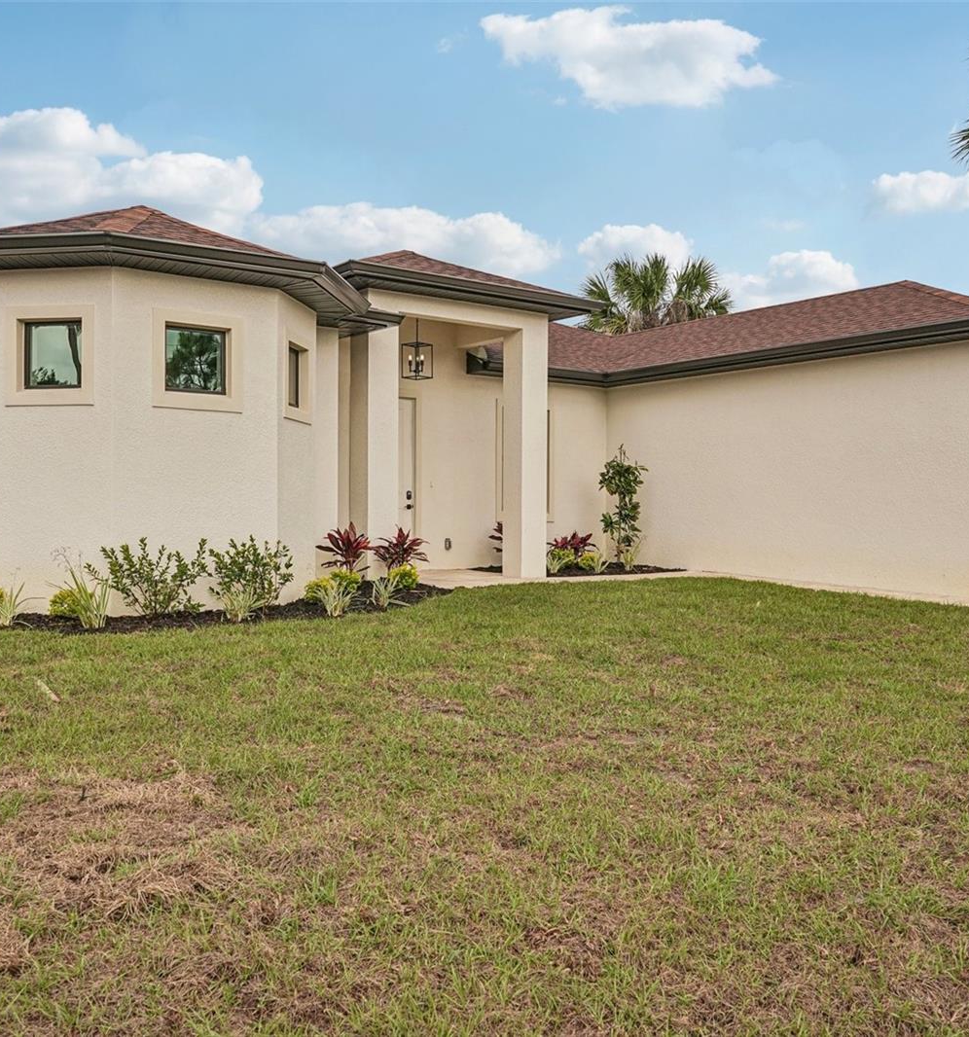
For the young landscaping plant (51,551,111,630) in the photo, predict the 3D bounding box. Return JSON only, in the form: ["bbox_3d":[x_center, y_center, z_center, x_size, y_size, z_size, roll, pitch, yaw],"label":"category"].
[{"bbox_3d":[-3.172,0.563,8.150,0.468,0.611,0.460,0,0,0],"label":"young landscaping plant"}]

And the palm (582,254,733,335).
[{"bbox_3d":[5.430,-3.758,33.027,4.700,9.342,4.500,0,0,0],"label":"palm"}]

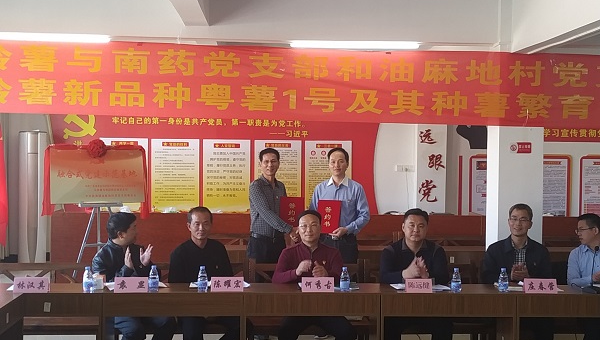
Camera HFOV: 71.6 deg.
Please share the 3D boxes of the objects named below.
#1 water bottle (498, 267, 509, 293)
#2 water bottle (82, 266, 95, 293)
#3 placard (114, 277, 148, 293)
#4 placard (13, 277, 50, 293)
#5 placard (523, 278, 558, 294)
[{"bbox_3d":[1.338,0.723,2.730,0.062,0.156,0.062,1,2,-3],"label":"water bottle"},{"bbox_3d":[-1.324,0.689,2.610,0.064,0.166,0.064,1,2,-3],"label":"water bottle"},{"bbox_3d":[-1.039,0.708,2.567,0.206,0.092,0.045,1,2,-3],"label":"placard"},{"bbox_3d":[-1.668,0.718,2.585,0.212,0.092,0.070,1,2,-3],"label":"placard"},{"bbox_3d":[1.569,0.754,2.710,0.210,0.092,0.070,1,2,-3],"label":"placard"}]

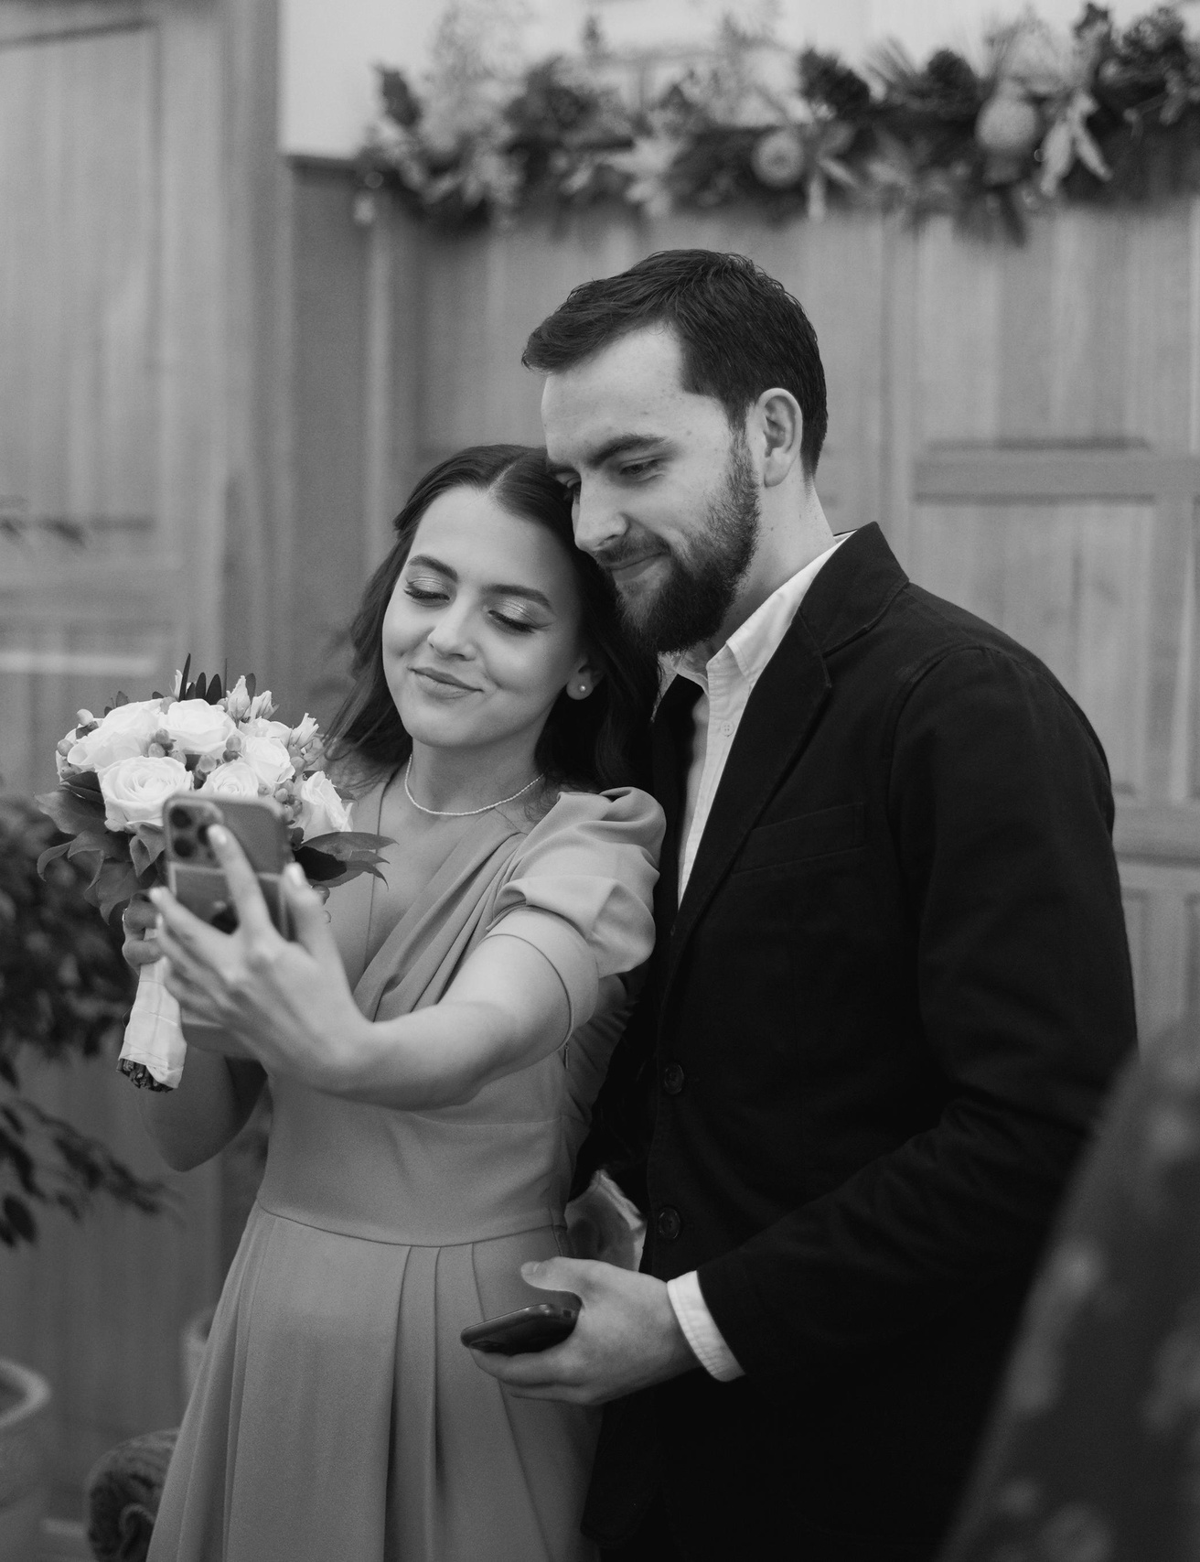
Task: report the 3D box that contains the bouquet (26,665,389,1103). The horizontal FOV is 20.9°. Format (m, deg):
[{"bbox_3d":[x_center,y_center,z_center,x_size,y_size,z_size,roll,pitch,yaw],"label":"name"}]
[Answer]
[{"bbox_3d":[-0.242,0.059,2.000,0.220,0.270,0.205,9,8,-6],"label":"bouquet"}]

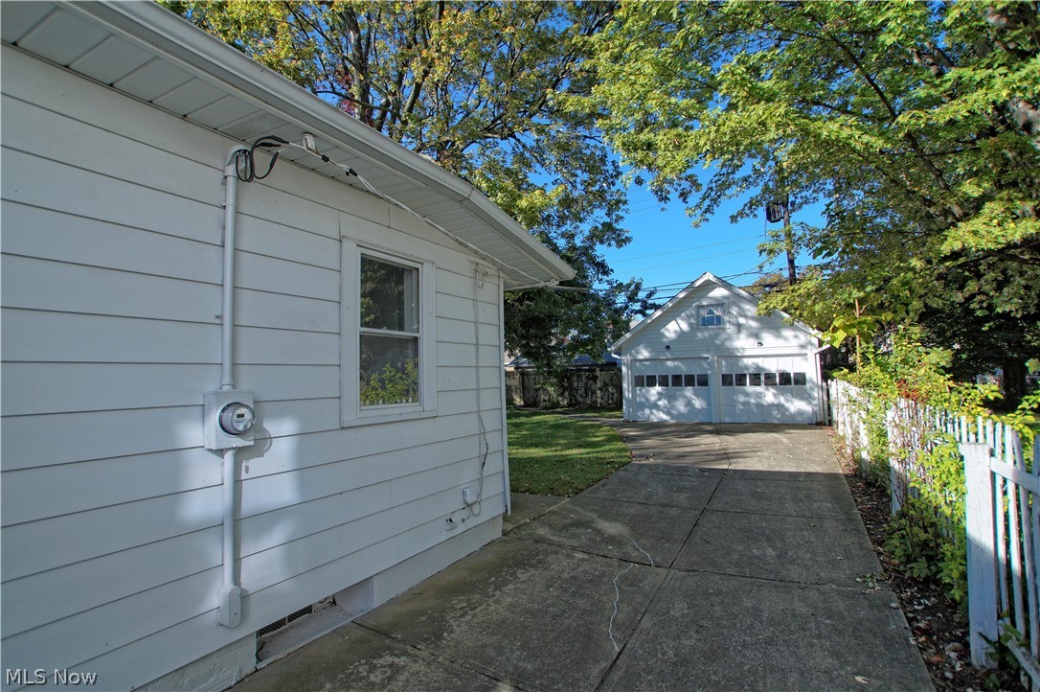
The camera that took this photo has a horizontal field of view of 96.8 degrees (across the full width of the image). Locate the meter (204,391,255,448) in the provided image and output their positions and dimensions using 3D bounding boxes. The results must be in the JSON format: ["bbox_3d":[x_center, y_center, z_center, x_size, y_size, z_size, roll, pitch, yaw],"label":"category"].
[{"bbox_3d":[-1.442,0.370,2.332,0.195,0.283,0.190,-3,-4,31],"label":"meter"}]

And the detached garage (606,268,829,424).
[{"bbox_3d":[7.417,0.215,17.630,6.500,4.780,6.600,-3,-4,24],"label":"detached garage"}]

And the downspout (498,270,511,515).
[{"bbox_3d":[-0.154,0.467,4.670,0.065,2.454,0.080,-3,-4,31],"label":"downspout"}]

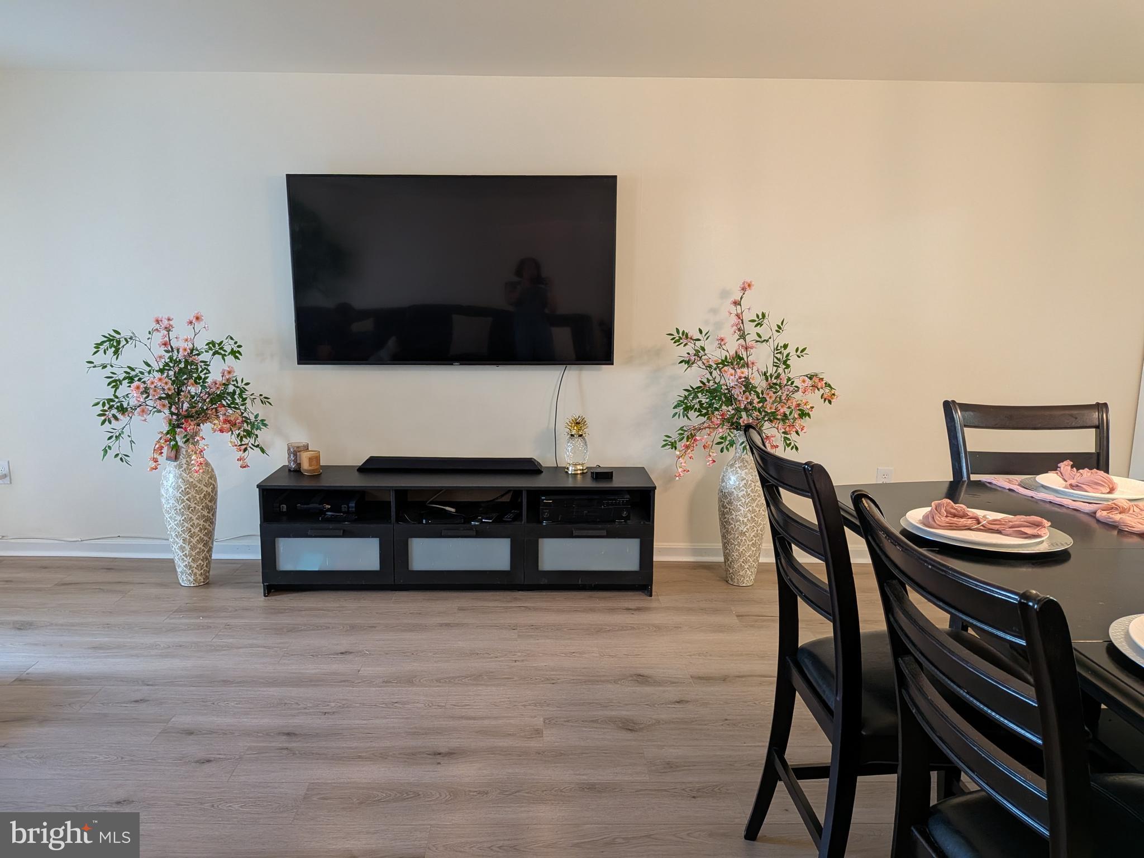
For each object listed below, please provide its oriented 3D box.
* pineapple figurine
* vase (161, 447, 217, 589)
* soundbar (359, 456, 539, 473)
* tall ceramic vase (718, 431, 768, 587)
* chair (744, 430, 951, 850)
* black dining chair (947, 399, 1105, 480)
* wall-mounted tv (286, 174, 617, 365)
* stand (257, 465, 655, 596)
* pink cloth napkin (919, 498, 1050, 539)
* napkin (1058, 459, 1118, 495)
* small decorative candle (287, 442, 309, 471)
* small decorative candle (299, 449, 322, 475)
[{"bbox_3d":[0.026,0.077,3.859,0.125,0.274,0.125,1,9,0],"label":"pineapple figurine"},{"bbox_3d":[-1.821,0.376,3.753,0.240,0.740,0.240,1,9,0],"label":"vase"},{"bbox_3d":[-0.586,0.174,3.890,0.900,0.060,0.110,0,9,-1],"label":"soundbar"},{"bbox_3d":[0.832,0.383,3.829,0.235,0.755,0.235,1,9,0],"label":"tall ceramic vase"},{"bbox_3d":[0.694,0.559,1.762,0.570,1.070,0.470,0,9,-4],"label":"chair"},{"bbox_3d":[1.384,0.496,2.192,0.470,1.070,0.570,0,9,-2],"label":"black dining chair"},{"bbox_3d":[-0.568,-0.767,3.884,1.565,0.905,0.075,0,11,-2],"label":"wall-mounted tv"},{"bbox_3d":[-0.525,0.483,3.827,1.800,0.530,0.410,0,9,-2],"label":"stand"},{"bbox_3d":[0.838,0.178,1.630,0.230,0.052,0.095,4,10,18],"label":"pink cloth napkin"},{"bbox_3d":[1.299,0.120,2.003,0.105,0.060,0.160,-3,10,-19],"label":"napkin"},{"bbox_3d":[-1.343,0.138,3.869,0.095,0.122,0.095,1,9,0],"label":"small decorative candle"},{"bbox_3d":[-1.252,0.160,3.791,0.095,0.105,0.095,1,9,0],"label":"small decorative candle"}]

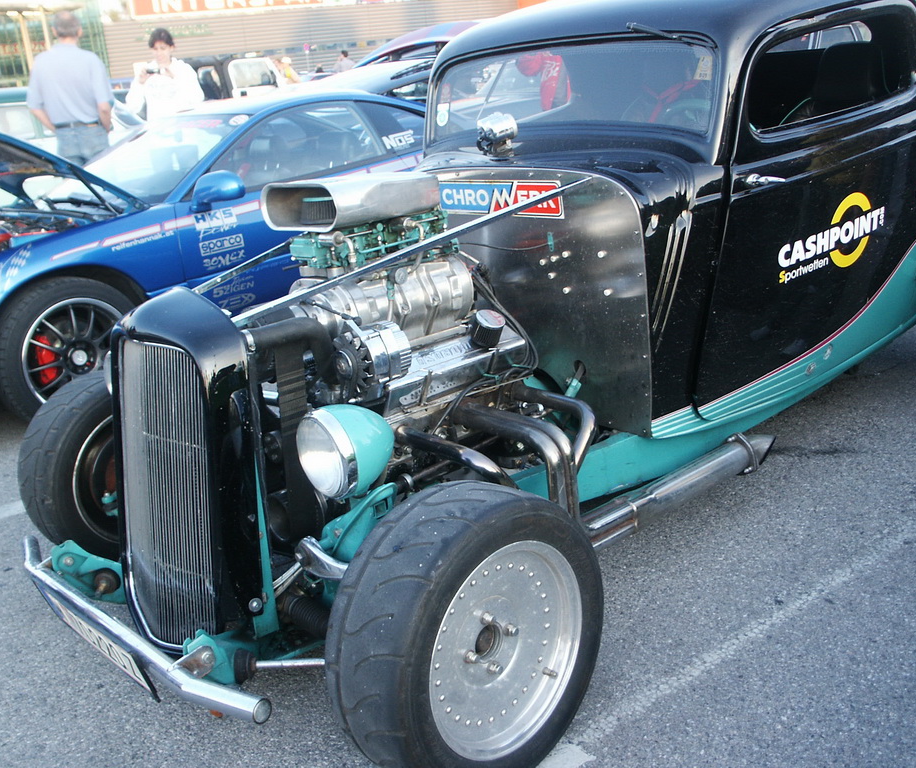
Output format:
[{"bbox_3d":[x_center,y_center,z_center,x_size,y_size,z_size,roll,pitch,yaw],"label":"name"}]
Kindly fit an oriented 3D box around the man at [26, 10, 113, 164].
[{"bbox_3d":[-2.341,-1.458,6.654,0.550,1.770,0.340,-11,18,-18],"label":"man"}]

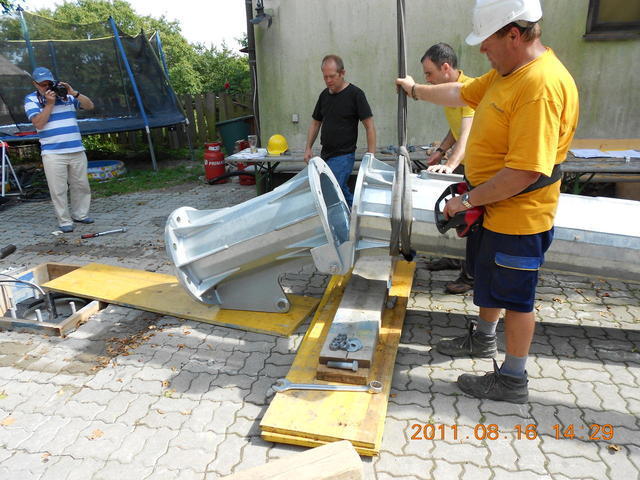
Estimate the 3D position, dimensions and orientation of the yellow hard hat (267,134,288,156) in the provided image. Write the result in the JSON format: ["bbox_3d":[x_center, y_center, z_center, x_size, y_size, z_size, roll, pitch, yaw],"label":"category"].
[{"bbox_3d":[-0.464,-1.027,5.250,0.225,0.165,0.280,3,18,14],"label":"yellow hard hat"}]

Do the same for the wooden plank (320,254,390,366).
[{"bbox_3d":[0.271,0.408,2.997,0.250,0.050,1.320,2,18,13],"label":"wooden plank"}]

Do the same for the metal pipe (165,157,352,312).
[{"bbox_3d":[-0.324,0.039,3.096,1.040,0.880,0.690,-17,14,17],"label":"metal pipe"}]

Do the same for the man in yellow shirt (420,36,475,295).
[{"bbox_3d":[0.995,-0.455,3.304,0.680,1.660,0.540,-11,20,-26],"label":"man in yellow shirt"}]

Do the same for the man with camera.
[{"bbox_3d":[-2.741,-0.946,5.174,0.660,1.690,0.520,-11,20,-25],"label":"man with camera"}]

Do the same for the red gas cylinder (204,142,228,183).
[{"bbox_3d":[-1.587,-1.169,7.300,0.310,0.600,0.310,-2,18,0],"label":"red gas cylinder"}]

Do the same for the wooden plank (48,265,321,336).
[{"bbox_3d":[-1.023,0.388,3.413,2.000,0.030,0.500,6,20,20],"label":"wooden plank"}]

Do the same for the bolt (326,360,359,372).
[{"bbox_3d":[0.111,0.620,2.362,0.155,0.050,0.050,3,19,15],"label":"bolt"}]

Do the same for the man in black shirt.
[{"bbox_3d":[0.181,-0.687,4.093,0.580,1.662,0.420,1,18,11],"label":"man in black shirt"}]

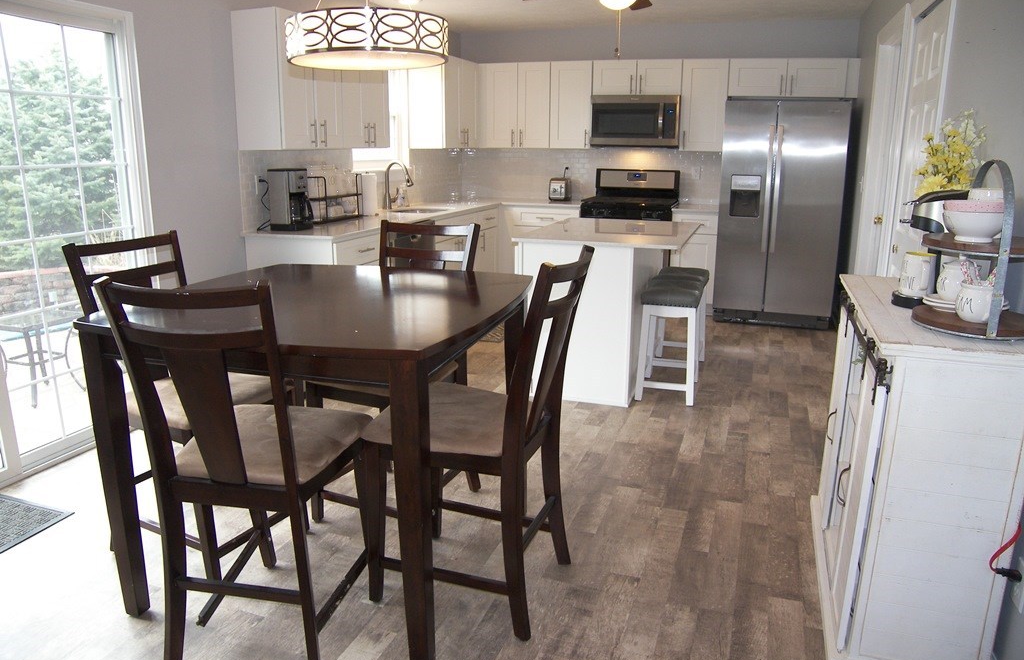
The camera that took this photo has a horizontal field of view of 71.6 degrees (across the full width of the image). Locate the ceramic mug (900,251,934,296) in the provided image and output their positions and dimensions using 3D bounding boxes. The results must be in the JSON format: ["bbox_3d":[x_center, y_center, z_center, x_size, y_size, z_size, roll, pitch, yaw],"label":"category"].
[{"bbox_3d":[1.218,-0.163,2.118,0.094,0.122,0.128,2,15,5],"label":"ceramic mug"}]

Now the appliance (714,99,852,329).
[{"bbox_3d":[2.212,-0.965,5.890,0.920,1.776,0.760,5,15,18],"label":"appliance"}]

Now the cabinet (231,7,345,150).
[{"bbox_3d":[-1.301,-1.432,4.159,0.314,0.756,0.602,5,15,18],"label":"cabinet"}]

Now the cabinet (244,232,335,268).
[{"bbox_3d":[-1.221,-0.208,4.609,0.615,0.881,0.643,5,15,19],"label":"cabinet"}]

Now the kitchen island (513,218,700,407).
[{"bbox_3d":[0.602,-0.143,4.316,0.896,0.924,1.208,5,15,19],"label":"kitchen island"}]

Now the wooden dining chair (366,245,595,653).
[{"bbox_3d":[-0.107,0.305,2.208,0.589,1.104,0.475,5,15,19],"label":"wooden dining chair"}]

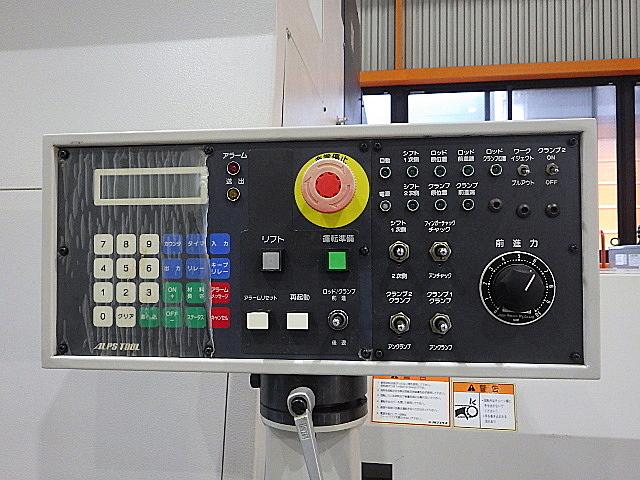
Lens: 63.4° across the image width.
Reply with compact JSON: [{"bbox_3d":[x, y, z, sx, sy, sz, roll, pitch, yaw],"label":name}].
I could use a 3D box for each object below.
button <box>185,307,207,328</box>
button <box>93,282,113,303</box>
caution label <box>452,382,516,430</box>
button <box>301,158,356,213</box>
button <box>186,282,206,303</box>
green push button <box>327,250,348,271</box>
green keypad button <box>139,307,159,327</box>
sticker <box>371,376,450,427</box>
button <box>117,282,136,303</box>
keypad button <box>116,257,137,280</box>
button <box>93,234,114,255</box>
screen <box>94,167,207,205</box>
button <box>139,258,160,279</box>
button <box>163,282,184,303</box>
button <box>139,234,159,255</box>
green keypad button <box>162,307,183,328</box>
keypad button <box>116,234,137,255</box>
[{"bbox_3d":[-0.101,0.063,0.422,0.017,0.017,0.004,0,-1,6],"label":"button"},{"bbox_3d":[-0.180,0.044,0.430,0.017,0.017,0.004,0,-1,6],"label":"button"},{"bbox_3d":[0.207,0.209,0.648,0.076,0.057,0.001,0,-14,9],"label":"caution label"},{"bbox_3d":[0.008,-0.040,0.397,0.040,0.040,0.033,0,-1,6],"label":"button"},{"bbox_3d":[-0.101,0.043,0.422,0.017,0.017,0.003,0,-1,6],"label":"button"},{"bbox_3d":[0.014,0.016,0.401,0.018,0.018,0.009,0,-1,6],"label":"green push button"},{"bbox_3d":[-0.140,0.063,0.426,0.017,0.017,0.004,0,-1,6],"label":"green keypad button"},{"bbox_3d":[0.118,0.203,0.664,0.101,0.069,0.001,0,-14,9],"label":"sticker"},{"bbox_3d":[-0.160,0.044,0.428,0.017,0.017,0.004,0,-1,6],"label":"button"},{"bbox_3d":[-0.160,0.024,0.429,0.017,0.017,0.003,0,-1,6],"label":"keypad button"},{"bbox_3d":[-0.180,0.004,0.431,0.017,0.017,0.003,0,-1,6],"label":"button"},{"bbox_3d":[-0.139,-0.044,0.427,0.098,0.030,0.005,0,-1,6],"label":"screen"},{"bbox_3d":[-0.140,0.024,0.426,0.017,0.017,0.004,0,-1,6],"label":"button"},{"bbox_3d":[-0.121,0.044,0.425,0.017,0.017,0.003,0,-1,6],"label":"button"},{"bbox_3d":[-0.140,0.004,0.427,0.017,0.017,0.004,0,-1,6],"label":"button"},{"bbox_3d":[-0.120,0.063,0.424,0.017,0.017,0.004,0,-1,6],"label":"green keypad button"},{"bbox_3d":[-0.160,0.004,0.429,0.017,0.017,0.003,0,-1,6],"label":"keypad button"}]

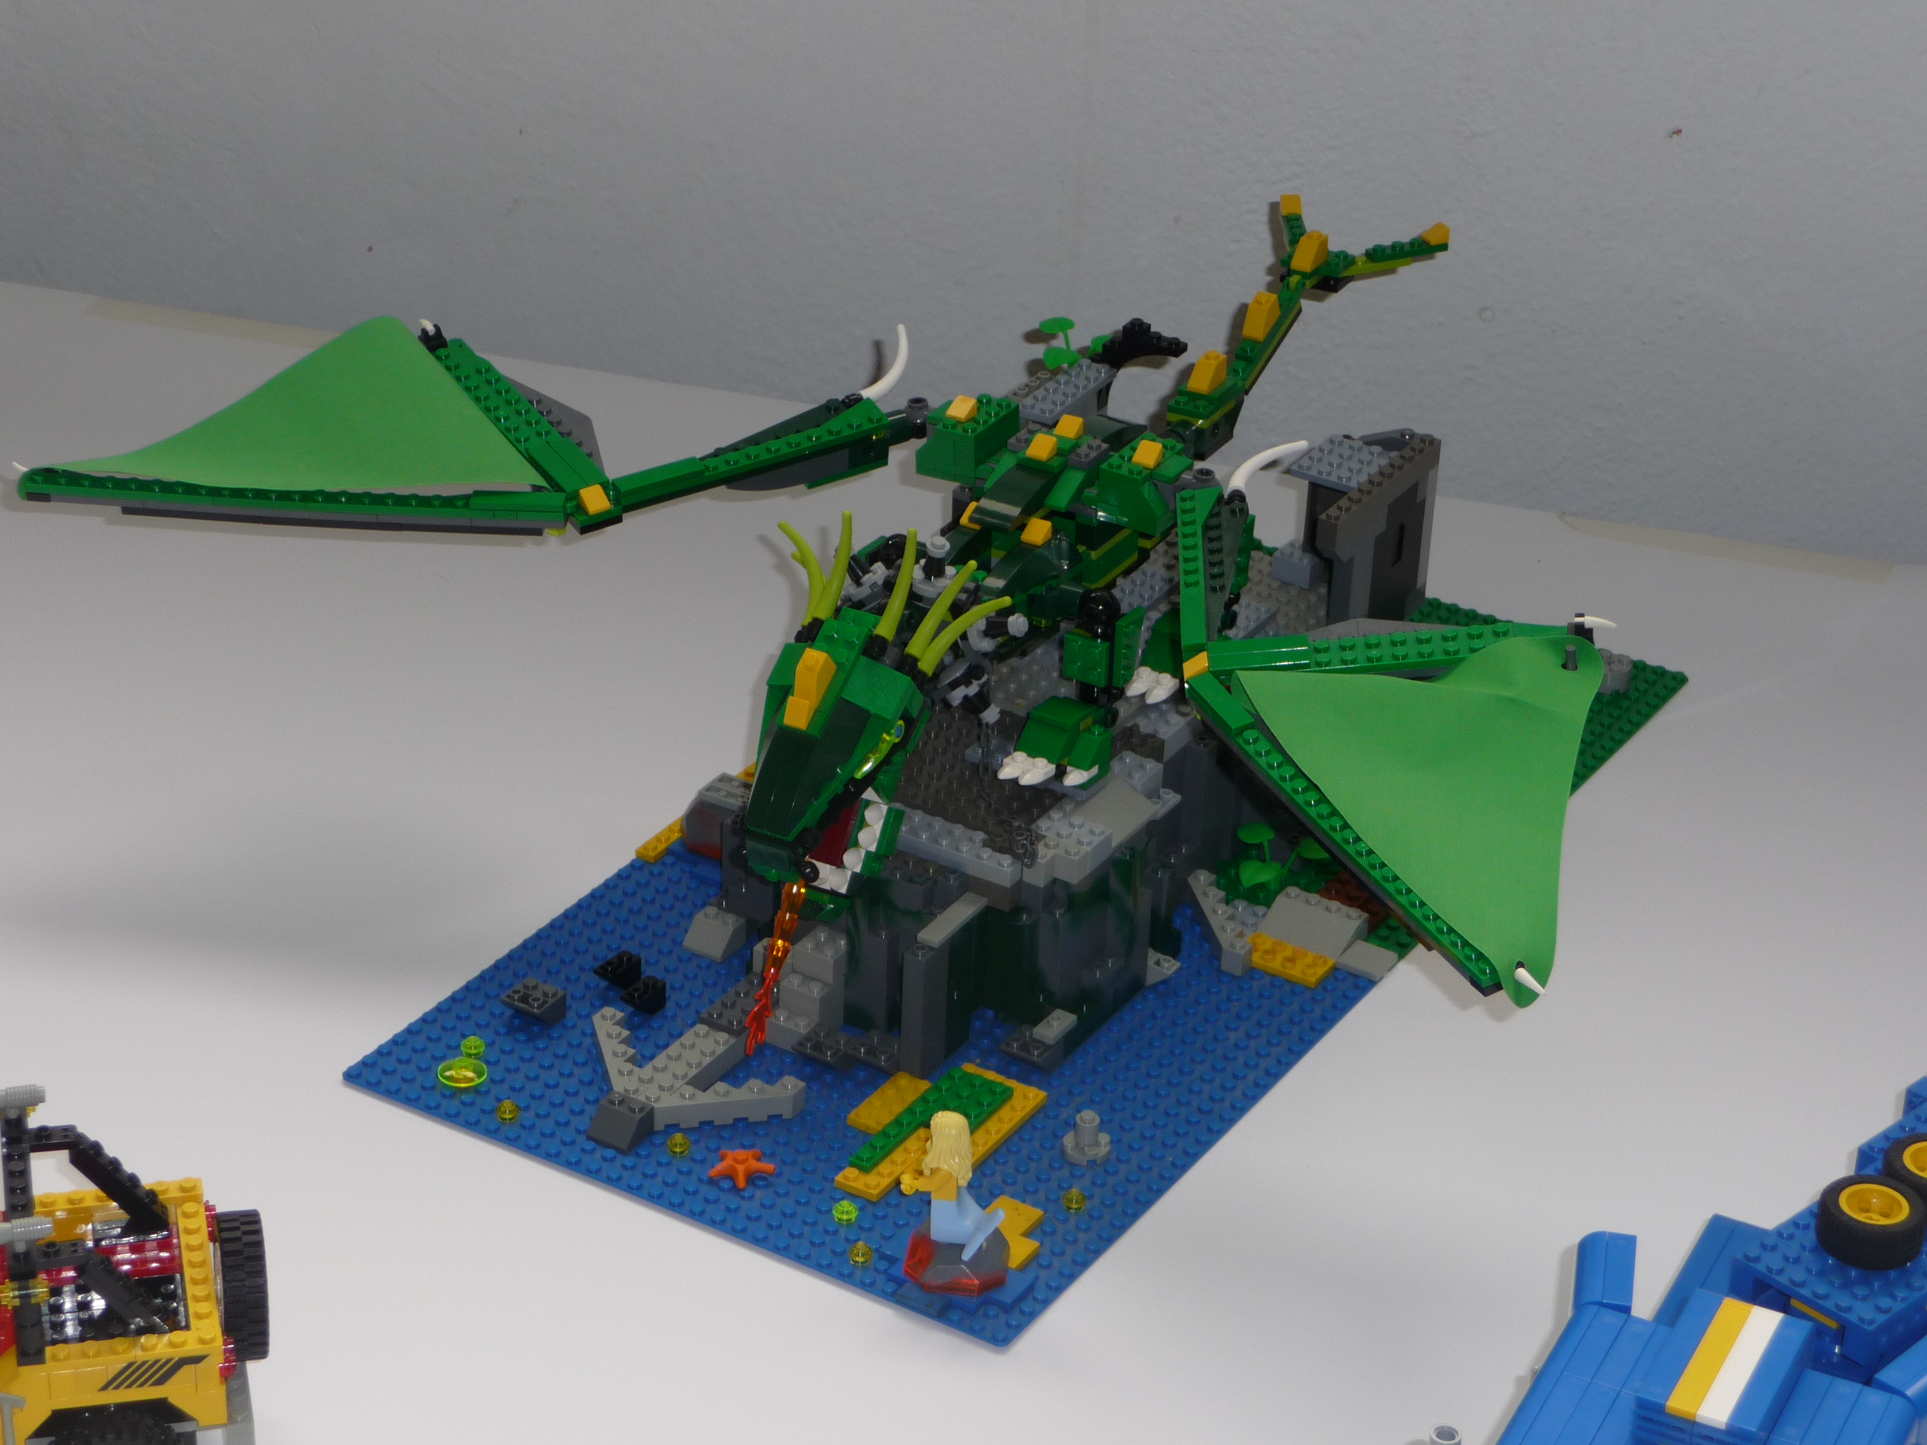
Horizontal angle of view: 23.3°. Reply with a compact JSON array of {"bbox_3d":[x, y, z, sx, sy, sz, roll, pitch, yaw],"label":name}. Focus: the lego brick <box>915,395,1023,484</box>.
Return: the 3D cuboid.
[{"bbox_3d":[0.001,-0.101,1.649,0.024,0.021,0.032,14,32,27],"label":"lego brick"}]

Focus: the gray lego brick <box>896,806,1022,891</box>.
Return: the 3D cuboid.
[{"bbox_3d":[-0.005,0.040,1.535,0.056,0.011,0.016,19,33,26],"label":"gray lego brick"}]

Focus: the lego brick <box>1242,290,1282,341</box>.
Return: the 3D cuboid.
[{"bbox_3d":[0.109,-0.150,1.721,0.008,0.011,0.016,16,52,24],"label":"lego brick"}]

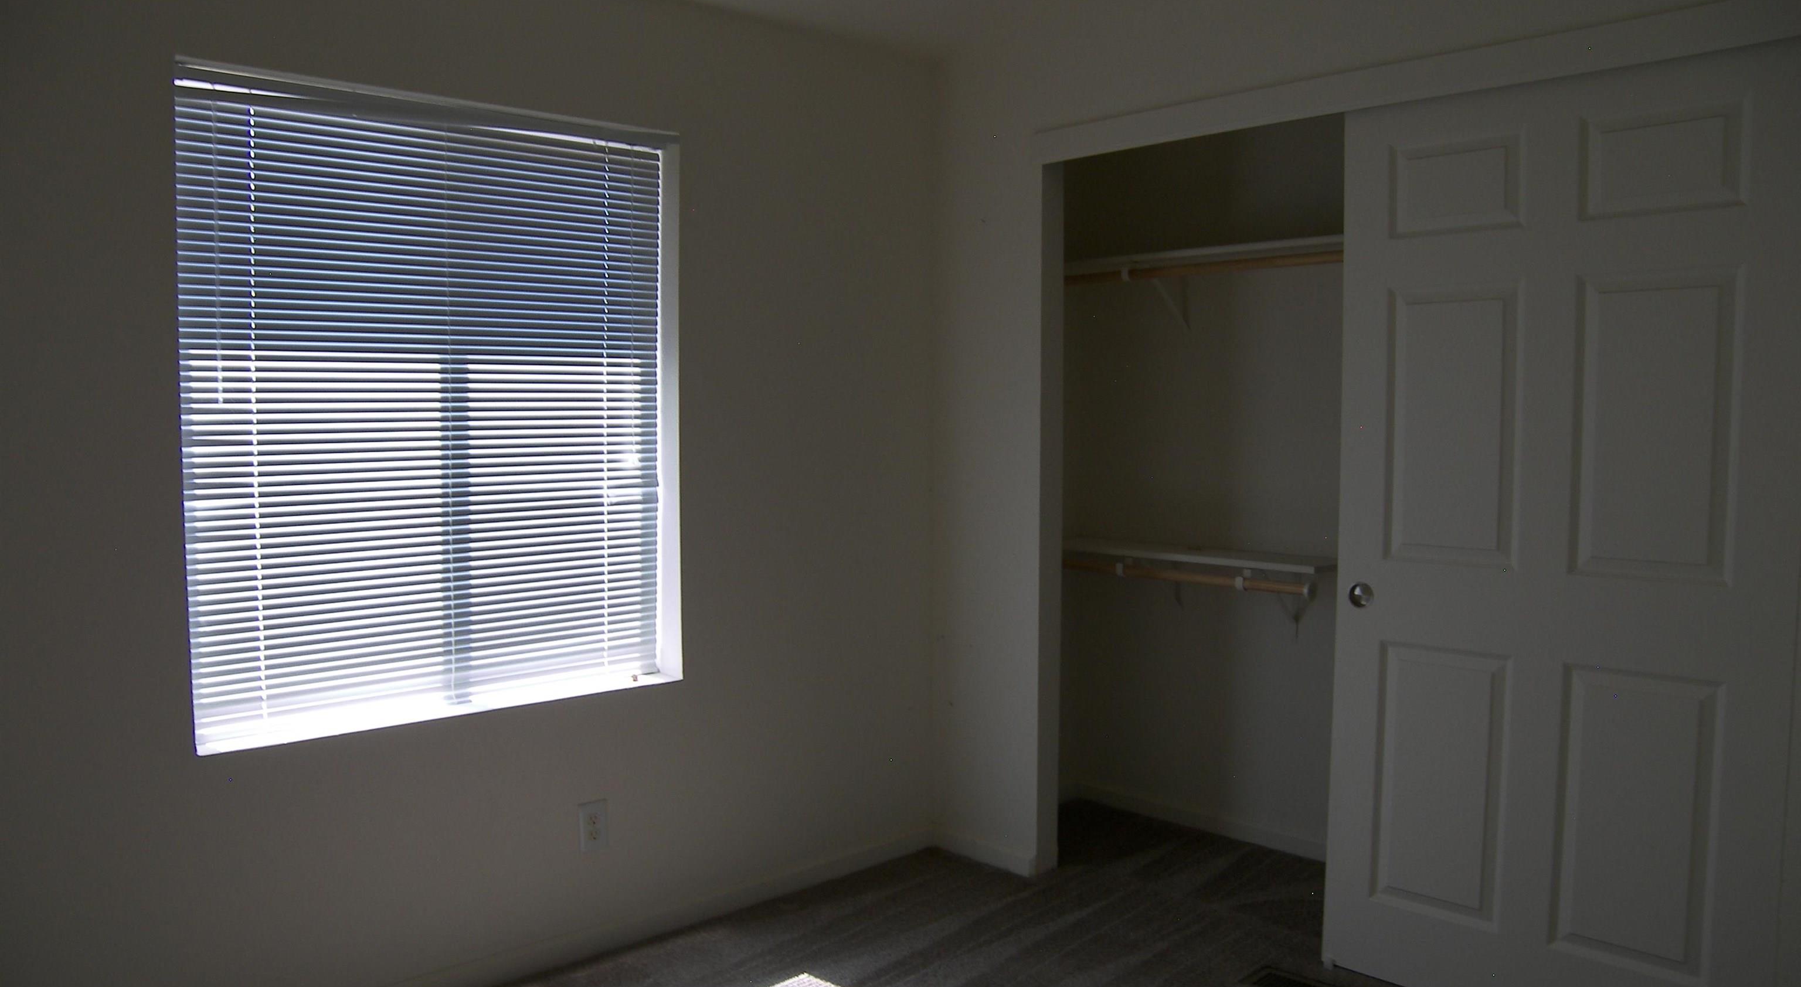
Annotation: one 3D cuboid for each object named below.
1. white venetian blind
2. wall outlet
[{"bbox_3d":[-0.975,-0.181,2.771,1.107,1.338,0.100,-3,5,-44],"label":"white venetian blind"},{"bbox_3d":[-0.735,0.802,3.005,0.075,0.117,0.010,-3,5,-44],"label":"wall outlet"}]

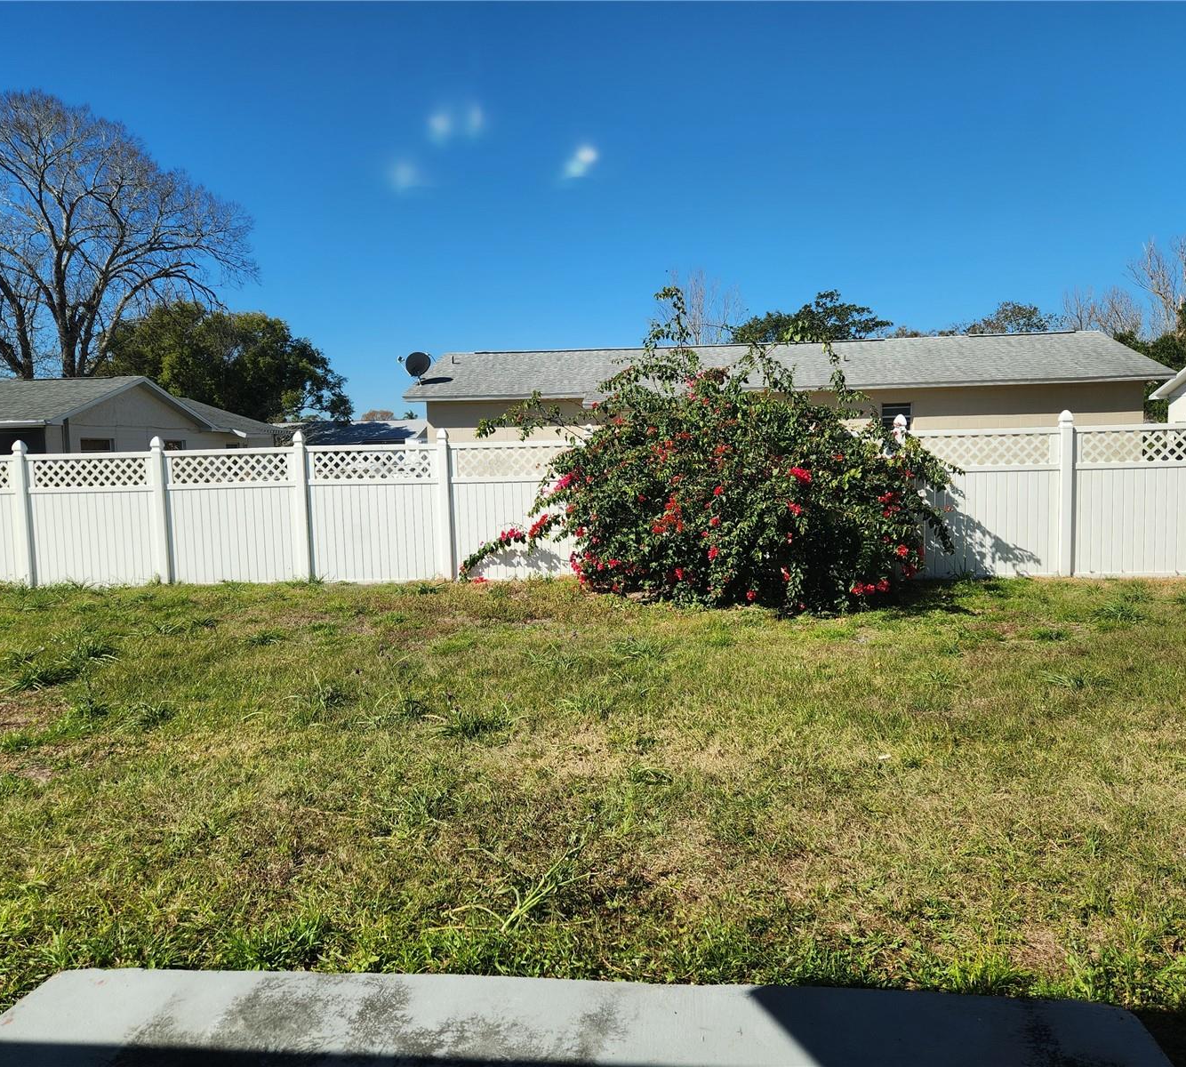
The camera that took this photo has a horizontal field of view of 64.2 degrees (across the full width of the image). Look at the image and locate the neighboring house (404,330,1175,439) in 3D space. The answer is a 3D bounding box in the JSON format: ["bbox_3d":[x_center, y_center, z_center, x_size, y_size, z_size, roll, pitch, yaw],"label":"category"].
[{"bbox_3d":[4.124,-2.714,23.400,15.560,4.000,8.000,-1,4,5],"label":"neighboring house"}]

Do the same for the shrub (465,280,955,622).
[{"bbox_3d":[1.193,-0.991,9.906,5.200,3.300,2.500,-1,4,6],"label":"shrub"}]

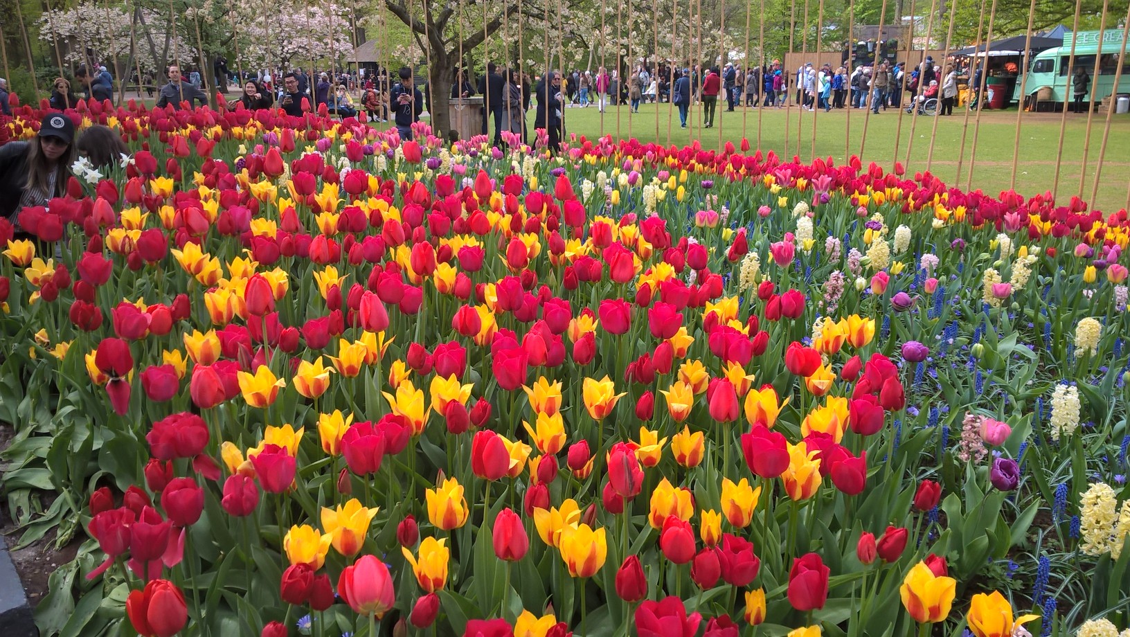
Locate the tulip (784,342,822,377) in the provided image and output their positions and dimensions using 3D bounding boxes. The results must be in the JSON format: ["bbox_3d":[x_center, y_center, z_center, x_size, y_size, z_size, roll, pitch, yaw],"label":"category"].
[{"bbox_3d":[0.511,0.087,2.000,0.082,0.073,0.076,0,15,0],"label":"tulip"}]

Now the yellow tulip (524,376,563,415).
[{"bbox_3d":[-0.046,0.166,1.980,0.086,0.076,0.082,0,15,-1],"label":"yellow tulip"}]

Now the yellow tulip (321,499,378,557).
[{"bbox_3d":[-0.348,0.338,1.500,0.090,0.093,0.081,-4,15,-14],"label":"yellow tulip"}]

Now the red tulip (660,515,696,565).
[{"bbox_3d":[0.179,0.352,1.480,0.056,0.084,0.056,2,15,7],"label":"red tulip"}]

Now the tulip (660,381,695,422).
[{"bbox_3d":[0.227,0.167,1.870,0.071,0.082,0.066,0,15,0],"label":"tulip"}]

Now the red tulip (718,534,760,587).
[{"bbox_3d":[0.275,0.382,1.470,0.064,0.089,0.060,3,15,11],"label":"red tulip"}]

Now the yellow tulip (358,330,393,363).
[{"bbox_3d":[-0.415,0.064,2.030,0.079,0.070,0.073,0,15,0],"label":"yellow tulip"}]

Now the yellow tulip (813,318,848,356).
[{"bbox_3d":[0.577,0.040,2.020,0.073,0.078,0.069,0,15,0],"label":"yellow tulip"}]

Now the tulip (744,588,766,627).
[{"bbox_3d":[0.283,0.429,1.380,0.033,0.055,0.033,0,16,0],"label":"tulip"}]

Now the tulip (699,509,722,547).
[{"bbox_3d":[0.226,0.324,1.440,0.036,0.059,0.036,0,15,0],"label":"tulip"}]

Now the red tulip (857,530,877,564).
[{"bbox_3d":[0.529,0.402,1.630,0.034,0.059,0.032,0,15,0],"label":"red tulip"}]

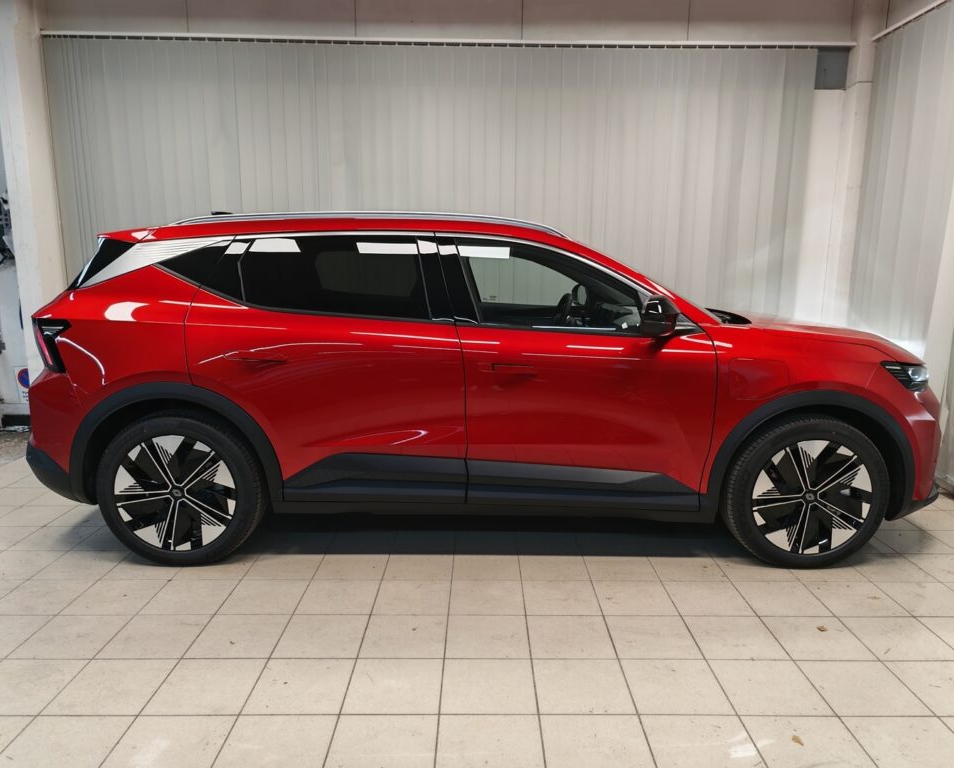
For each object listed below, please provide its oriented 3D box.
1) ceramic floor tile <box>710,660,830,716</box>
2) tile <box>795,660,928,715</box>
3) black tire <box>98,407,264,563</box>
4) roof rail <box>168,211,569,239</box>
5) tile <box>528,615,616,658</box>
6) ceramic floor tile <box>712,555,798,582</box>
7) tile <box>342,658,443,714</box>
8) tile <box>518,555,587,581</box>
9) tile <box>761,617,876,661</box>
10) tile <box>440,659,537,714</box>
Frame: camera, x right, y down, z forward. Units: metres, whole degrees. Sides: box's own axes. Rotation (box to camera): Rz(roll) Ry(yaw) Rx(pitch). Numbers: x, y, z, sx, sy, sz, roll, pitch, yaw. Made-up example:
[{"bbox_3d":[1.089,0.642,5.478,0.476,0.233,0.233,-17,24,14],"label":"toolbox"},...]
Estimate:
[{"bbox_3d":[0.938,0.976,2.185,0.297,0.010,0.297,0,10,0],"label":"ceramic floor tile"},{"bbox_3d":[1.228,0.969,2.169,0.295,0.010,0.294,0,10,0],"label":"tile"},{"bbox_3d":[-1.313,0.450,3.073,0.708,0.706,0.240,0,10,0],"label":"black tire"},{"bbox_3d":[-0.490,-0.726,3.092,1.824,0.111,0.060,0,9,0],"label":"roof rail"},{"bbox_3d":[0.337,0.923,2.481,0.298,0.010,0.298,0,9,0],"label":"tile"},{"bbox_3d":[1.242,0.829,3.066,0.298,0.010,0.294,0,10,0],"label":"ceramic floor tile"},{"bbox_3d":[-0.263,0.977,2.194,0.298,0.010,0.294,0,10,0],"label":"tile"},{"bbox_3d":[0.335,0.822,3.045,0.296,0.012,0.296,0,10,0],"label":"tile"},{"bbox_3d":[1.242,0.931,2.486,0.298,0.010,0.294,0,10,0],"label":"tile"},{"bbox_3d":[0.038,0.969,2.172,0.296,0.012,0.296,0,10,0],"label":"tile"}]

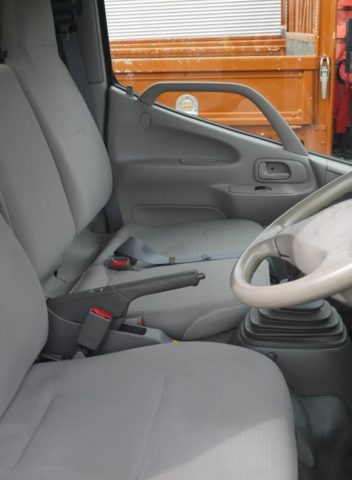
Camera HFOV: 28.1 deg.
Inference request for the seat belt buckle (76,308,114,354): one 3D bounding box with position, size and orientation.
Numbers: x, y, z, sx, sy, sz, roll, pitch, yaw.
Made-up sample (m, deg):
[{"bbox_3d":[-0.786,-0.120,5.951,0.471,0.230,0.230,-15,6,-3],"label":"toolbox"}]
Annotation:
[{"bbox_3d":[-0.148,0.163,1.280,0.040,0.069,0.024,25,20,2],"label":"seat belt buckle"}]

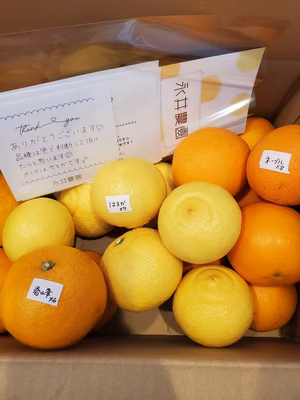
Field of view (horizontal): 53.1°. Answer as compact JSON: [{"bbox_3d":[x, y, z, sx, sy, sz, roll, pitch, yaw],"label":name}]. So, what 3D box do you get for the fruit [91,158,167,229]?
[{"bbox_3d":[-0.020,-0.006,0.297,0.075,0.072,0.068,0,71,3],"label":"fruit"}]

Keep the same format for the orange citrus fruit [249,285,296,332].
[{"bbox_3d":[0.136,0.120,0.364,0.078,0.077,0.076,0,71,3],"label":"orange citrus fruit"}]

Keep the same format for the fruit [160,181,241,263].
[{"bbox_3d":[0.047,0.022,0.289,0.078,0.078,0.078,0,71,3],"label":"fruit"}]

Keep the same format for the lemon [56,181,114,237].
[{"bbox_3d":[-0.074,0.007,0.378,0.081,0.081,0.081,0,71,3],"label":"lemon"}]

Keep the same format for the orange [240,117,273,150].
[{"bbox_3d":[0.155,-0.086,0.453,0.071,0.073,0.074,0,71,3],"label":"orange"}]

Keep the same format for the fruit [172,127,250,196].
[{"bbox_3d":[0.065,-0.038,0.320,0.081,0.078,0.075,0,71,3],"label":"fruit"}]

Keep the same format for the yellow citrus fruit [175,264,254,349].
[{"bbox_3d":[0.061,0.104,0.298,0.077,0.076,0.075,0,71,3],"label":"yellow citrus fruit"}]

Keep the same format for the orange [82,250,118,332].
[{"bbox_3d":[-0.088,0.112,0.373,0.097,0.097,0.097,0,71,3],"label":"orange"}]

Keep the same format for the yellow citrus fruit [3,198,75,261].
[{"bbox_3d":[-0.123,0.035,0.337,0.075,0.074,0.073,0,71,3],"label":"yellow citrus fruit"}]

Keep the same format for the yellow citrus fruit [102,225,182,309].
[{"bbox_3d":[-0.008,0.066,0.290,0.079,0.079,0.079,0,71,3],"label":"yellow citrus fruit"}]

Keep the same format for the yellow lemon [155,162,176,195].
[{"bbox_3d":[0.015,-0.009,0.370,0.076,0.075,0.075,0,71,3],"label":"yellow lemon"}]

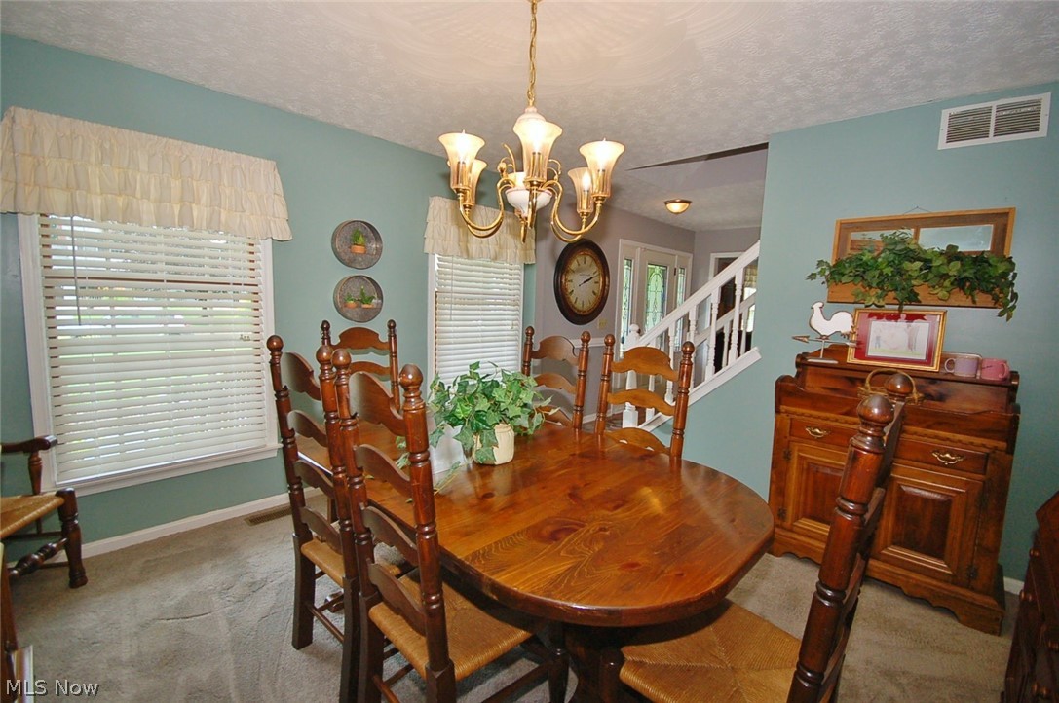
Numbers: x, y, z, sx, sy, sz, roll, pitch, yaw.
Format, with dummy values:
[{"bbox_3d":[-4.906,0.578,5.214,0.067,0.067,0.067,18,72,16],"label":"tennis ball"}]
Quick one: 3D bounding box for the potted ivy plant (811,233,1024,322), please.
[{"bbox_3d":[1.926,-0.405,2.291,0.820,0.440,0.220,8,9,40],"label":"potted ivy plant"}]

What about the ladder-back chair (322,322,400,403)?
[{"bbox_3d":[-0.853,0.433,2.550,0.490,1.200,0.480,8,9,42],"label":"ladder-back chair"}]

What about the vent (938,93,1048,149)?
[{"bbox_3d":[2.224,-1.106,2.129,0.365,0.200,0.025,8,9,40],"label":"vent"}]

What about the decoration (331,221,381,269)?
[{"bbox_3d":[-1.153,-0.711,2.970,0.070,0.325,0.325,8,9,44],"label":"decoration"}]

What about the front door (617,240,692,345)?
[{"bbox_3d":[1.709,-0.317,5.891,0.120,2.110,1.830,8,9,44],"label":"front door"}]

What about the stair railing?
[{"bbox_3d":[1.138,0.122,3.247,0.980,1.740,0.110,8,9,40],"label":"stair railing"}]

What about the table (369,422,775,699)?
[{"bbox_3d":[-0.111,0.777,1.708,1.760,0.760,1.070,8,9,41],"label":"table"}]

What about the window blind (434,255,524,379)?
[{"bbox_3d":[-0.414,-0.292,3.831,0.060,1.570,0.940,8,9,44],"label":"window blind"}]

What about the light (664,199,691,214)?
[{"bbox_3d":[1.513,-1.472,4.488,0.265,0.150,0.265,8,9,44],"label":"light"}]

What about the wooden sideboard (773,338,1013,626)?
[{"bbox_3d":[1.825,0.578,2.293,0.890,1.160,0.480,8,9,40],"label":"wooden sideboard"}]

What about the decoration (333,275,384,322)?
[{"bbox_3d":[-1.162,-0.358,3.013,0.070,0.325,0.325,8,9,44],"label":"decoration"}]

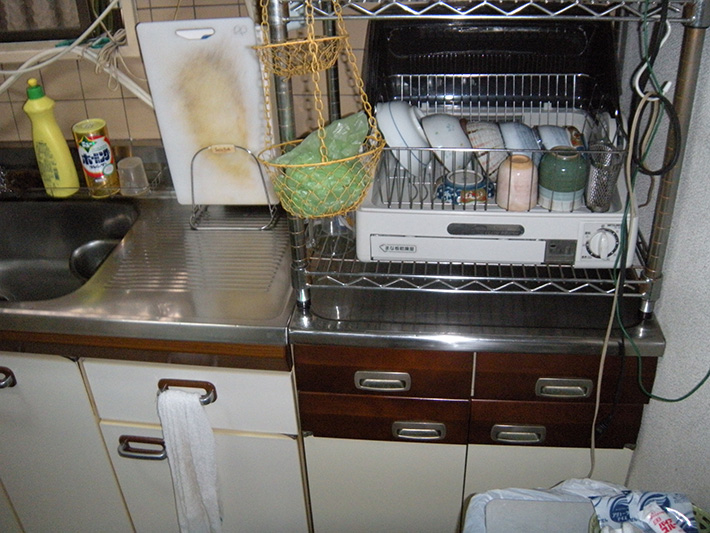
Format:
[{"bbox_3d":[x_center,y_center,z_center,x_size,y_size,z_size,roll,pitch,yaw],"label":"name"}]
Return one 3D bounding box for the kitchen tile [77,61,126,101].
[{"bbox_3d":[-0.577,-0.427,1.624,0.099,0.099,0.008,2,30,8],"label":"kitchen tile"}]

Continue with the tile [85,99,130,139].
[{"bbox_3d":[-0.575,-0.343,1.671,0.099,0.099,0.008,2,30,8],"label":"tile"}]

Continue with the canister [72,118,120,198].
[{"bbox_3d":[-0.582,-0.242,1.624,0.076,0.160,0.076,-13,31,-17],"label":"canister"}]

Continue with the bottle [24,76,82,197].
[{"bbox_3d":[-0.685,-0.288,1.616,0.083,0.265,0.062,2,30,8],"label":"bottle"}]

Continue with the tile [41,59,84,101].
[{"bbox_3d":[-0.671,-0.428,1.642,0.099,0.099,0.008,2,30,8],"label":"tile"}]

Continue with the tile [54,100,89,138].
[{"bbox_3d":[-0.669,-0.344,1.688,0.099,0.099,0.008,2,30,8],"label":"tile"}]

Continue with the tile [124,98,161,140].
[{"bbox_3d":[-0.479,-0.342,1.655,0.099,0.099,0.008,2,30,8],"label":"tile"}]

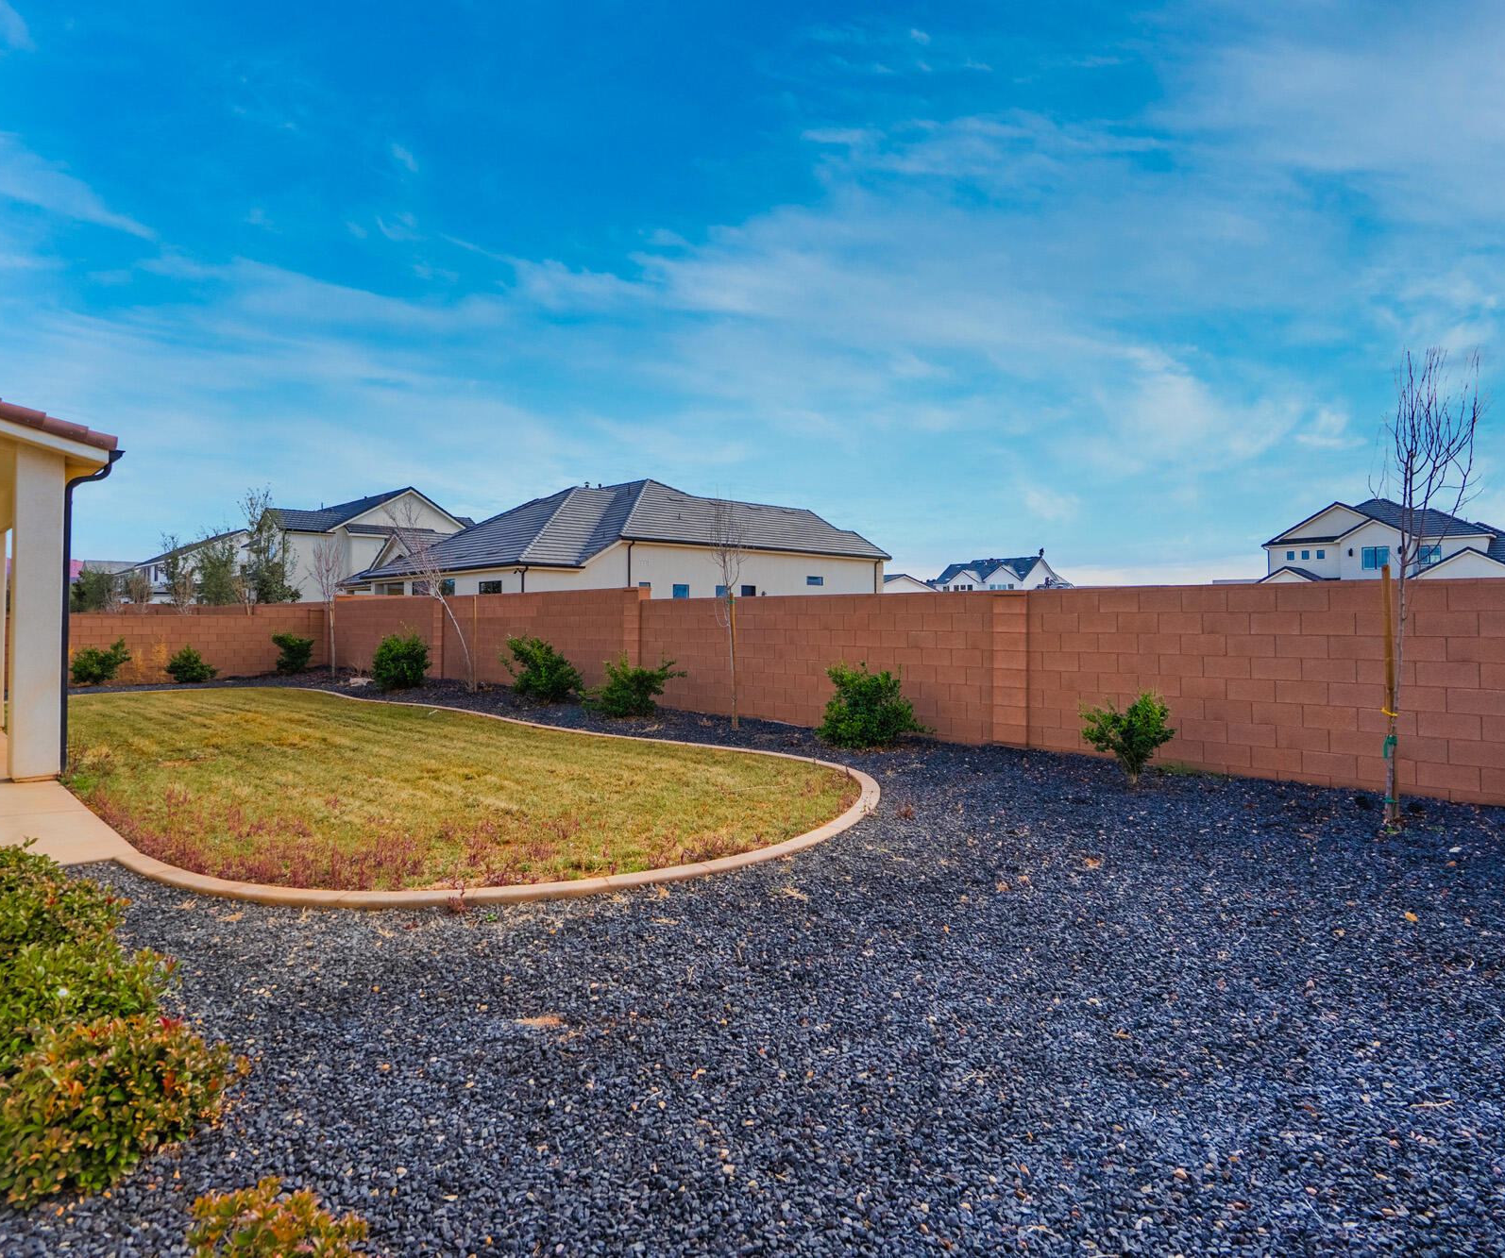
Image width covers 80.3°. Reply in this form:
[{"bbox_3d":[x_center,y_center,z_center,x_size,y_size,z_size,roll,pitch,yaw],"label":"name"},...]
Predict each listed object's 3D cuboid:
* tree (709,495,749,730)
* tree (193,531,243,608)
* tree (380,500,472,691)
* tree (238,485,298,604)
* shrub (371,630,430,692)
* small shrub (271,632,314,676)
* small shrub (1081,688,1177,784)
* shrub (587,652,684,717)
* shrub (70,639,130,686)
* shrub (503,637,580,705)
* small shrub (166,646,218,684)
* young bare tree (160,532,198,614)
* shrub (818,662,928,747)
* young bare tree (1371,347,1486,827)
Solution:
[{"bbox_3d":[-0.310,-0.220,11.650,0.540,3.080,0.540,0,0,-2],"label":"tree"},{"bbox_3d":[-20.400,-1.300,34.000,1.650,4.850,1.650,0,0,-31],"label":"tree"},{"bbox_3d":[-6.156,-0.673,16.950,1.600,3.647,1.350,0,1,-20],"label":"tree"},{"bbox_3d":[-17.000,-1.950,31.300,1.880,6.200,1.880,0,0,-28],"label":"tree"},{"bbox_3d":[-7.070,0.650,17.950,1.100,1.240,1.100,0,0,-22],"label":"shrub"},{"bbox_3d":[-11.783,0.642,22.873,1.009,1.133,0.959,0,1,-27],"label":"small shrub"},{"bbox_3d":[3.310,0.955,7.850,0.780,0.820,0.750,0,0,23],"label":"small shrub"},{"bbox_3d":[-1.696,0.815,13.010,1.387,0.937,1.110,0,1,-7],"label":"shrub"},{"bbox_3d":[-15.059,0.766,20.607,1.128,1.122,0.959,-1,1,-36],"label":"shrub"},{"bbox_3d":[-3.464,0.677,14.672,1.299,1.111,1.104,0,1,-13],"label":"shrub"},{"bbox_3d":[-13.900,0.900,22.100,1.080,0.950,1.050,0,0,-32],"label":"small shrub"},{"bbox_3d":[-20.900,-1.150,32.500,1.200,4.800,1.200,0,0,-33],"label":"young bare tree"},{"bbox_3d":[1.366,0.848,10.106,1.242,0.956,1.056,0,1,8],"label":"shrub"},{"bbox_3d":[4.905,-0.322,6.480,0.720,3.443,0.720,0,1,37],"label":"young bare tree"}]

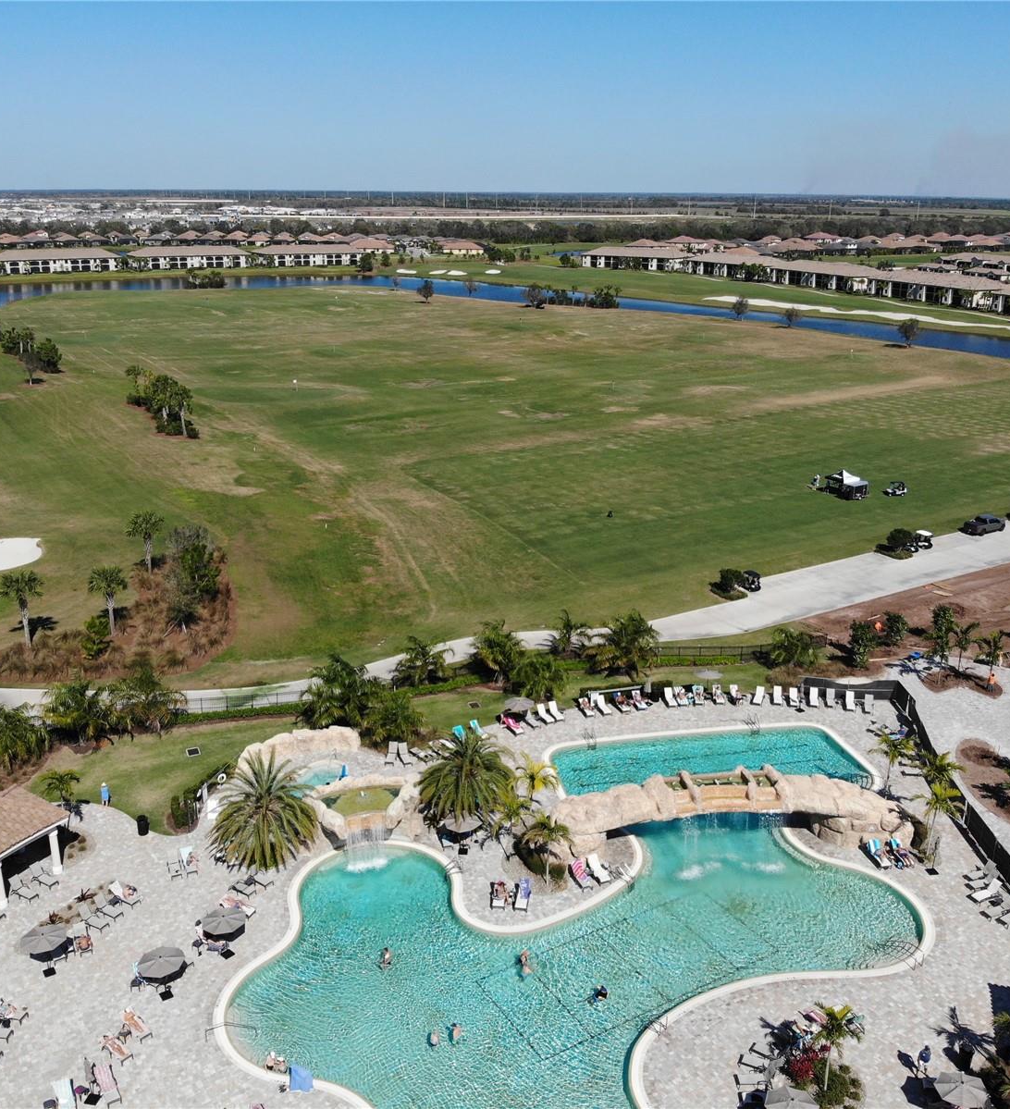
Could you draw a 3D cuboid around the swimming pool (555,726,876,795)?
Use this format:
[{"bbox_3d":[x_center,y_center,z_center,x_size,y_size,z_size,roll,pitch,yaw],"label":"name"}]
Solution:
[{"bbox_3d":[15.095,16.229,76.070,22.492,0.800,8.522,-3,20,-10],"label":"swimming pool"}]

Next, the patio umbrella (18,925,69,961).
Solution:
[{"bbox_3d":[-23.148,20.112,51.763,2.400,2.450,2.400,-10,22,-27],"label":"patio umbrella"}]

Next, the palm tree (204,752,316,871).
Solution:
[{"bbox_3d":[-14.497,15.434,61.392,6.200,6.700,6.200,-5,20,-14],"label":"palm tree"}]

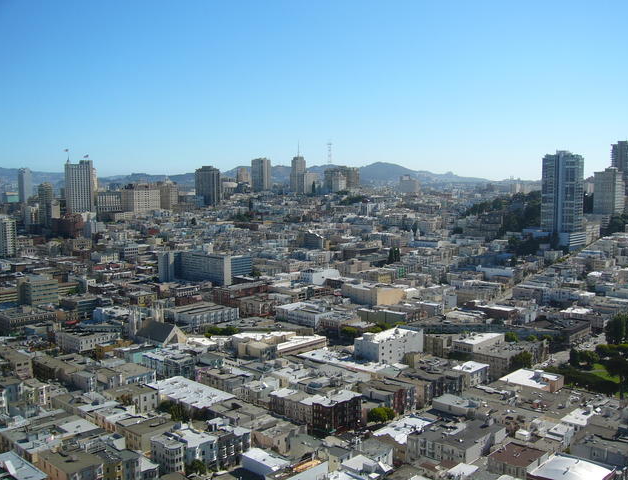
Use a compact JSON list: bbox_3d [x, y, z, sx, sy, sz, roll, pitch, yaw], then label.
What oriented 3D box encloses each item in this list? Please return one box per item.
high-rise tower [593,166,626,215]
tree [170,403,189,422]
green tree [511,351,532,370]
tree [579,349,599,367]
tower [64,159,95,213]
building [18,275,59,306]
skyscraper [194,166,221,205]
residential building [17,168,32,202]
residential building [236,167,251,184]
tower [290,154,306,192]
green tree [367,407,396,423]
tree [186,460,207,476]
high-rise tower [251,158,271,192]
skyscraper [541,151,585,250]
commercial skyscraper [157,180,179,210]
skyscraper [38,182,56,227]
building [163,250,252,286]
[{"bbox_3d":[360.690,-58.620,792.010,24.540,58.000,30.240,5,7,44],"label":"high-rise tower"},{"bbox_3d":[-59.900,77.180,287.600,7.700,9.500,7.500,-2,5,-12],"label":"tree"},{"bbox_3d":[124.840,72.920,388.880,12.500,12.500,11.500,1,6,18],"label":"green tree"},{"bbox_3d":[168.690,73.080,397.280,12.000,10.000,11.000,2,6,23],"label":"tree"},{"bbox_3d":[-397.410,-88.240,1097.460,25.920,92.660,40.700,5,7,44],"label":"tower"},{"bbox_3d":[-259.080,48.540,609.840,26.000,25.000,25.000,5,7,44],"label":"building"},{"bbox_3d":[-194.250,-97.440,1185.810,42.730,69.290,28.100,5,7,44],"label":"skyscraper"},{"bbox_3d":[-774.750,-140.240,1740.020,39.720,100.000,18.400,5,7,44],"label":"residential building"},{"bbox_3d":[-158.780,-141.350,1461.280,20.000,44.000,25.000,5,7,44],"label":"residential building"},{"bbox_3d":[-31.440,-126.480,1268.090,18.270,74.510,23.380,5,7,44],"label":"tower"},{"bbox_3d":[30.150,77.420,288.990,13.000,7.500,8.000,0,5,6],"label":"green tree"},{"bbox_3d":[-41.980,81.020,230.810,7.200,6.200,6.500,-1,5,-11],"label":"tree"},{"bbox_3d":[-118.140,-141.200,1455.710,35.000,80.000,26.000,5,7,44],"label":"high-rise tower"},{"bbox_3d":[285.650,-45.490,746.150,36.000,110.000,38.000,5,7,44],"label":"skyscraper"},{"bbox_3d":[-257.790,-77.670,1143.520,33.250,49.430,20.530,5,7,44],"label":"commercial skyscraper"},{"bbox_3d":[-405.540,-52.040,981.660,21.350,67.140,15.200,5,7,44],"label":"skyscraper"},{"bbox_3d":[-110.950,29.190,677.710,76.000,30.370,58.000,5,7,44],"label":"building"}]

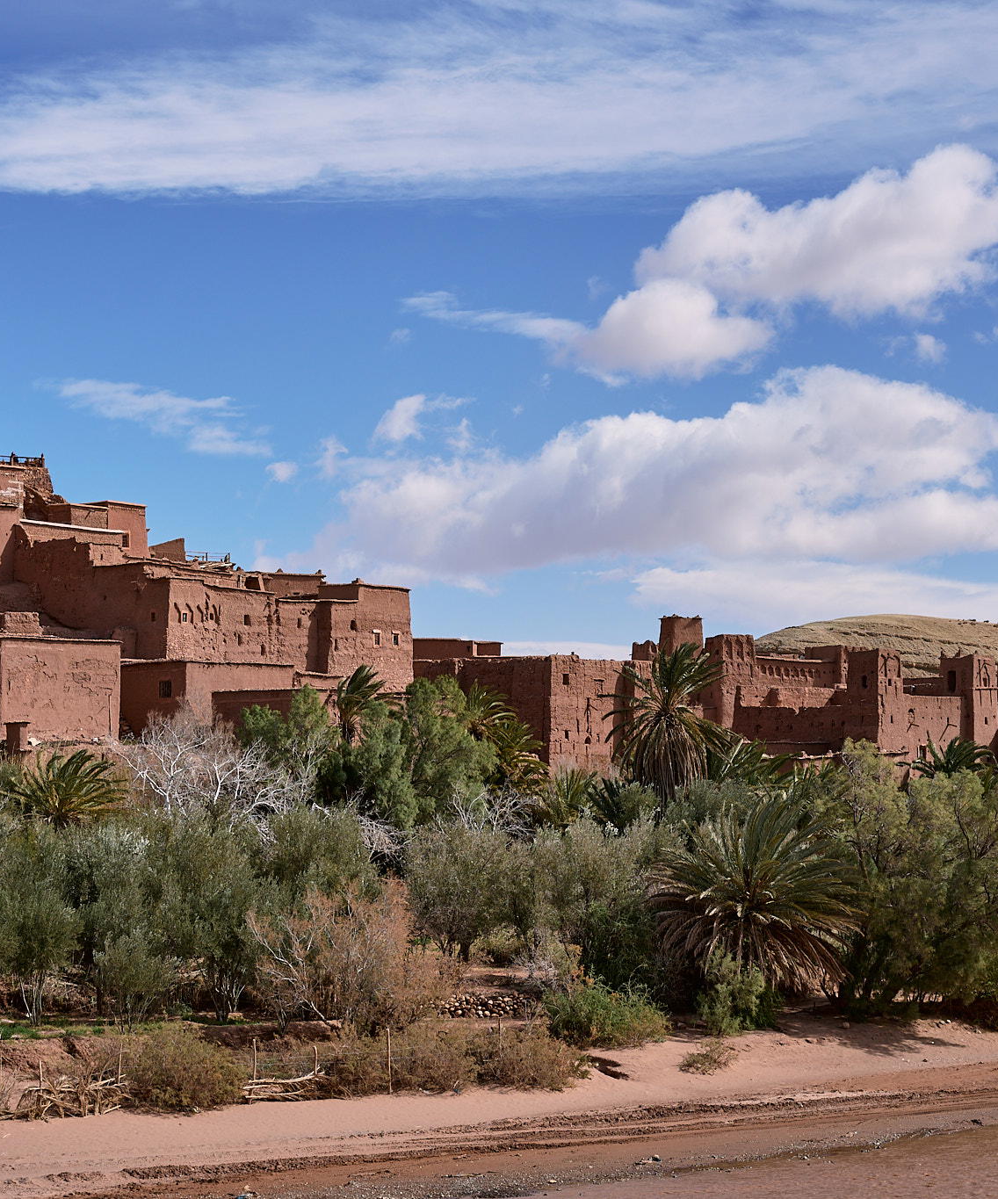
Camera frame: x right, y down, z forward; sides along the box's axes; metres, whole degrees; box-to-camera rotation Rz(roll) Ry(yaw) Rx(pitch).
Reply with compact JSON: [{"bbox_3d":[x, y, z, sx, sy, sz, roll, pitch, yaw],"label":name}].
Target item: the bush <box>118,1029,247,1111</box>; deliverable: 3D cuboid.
[{"bbox_3d":[-6.582,9.782,55.000,2.650,1.600,2.300,0,-4,0],"label":"bush"}]

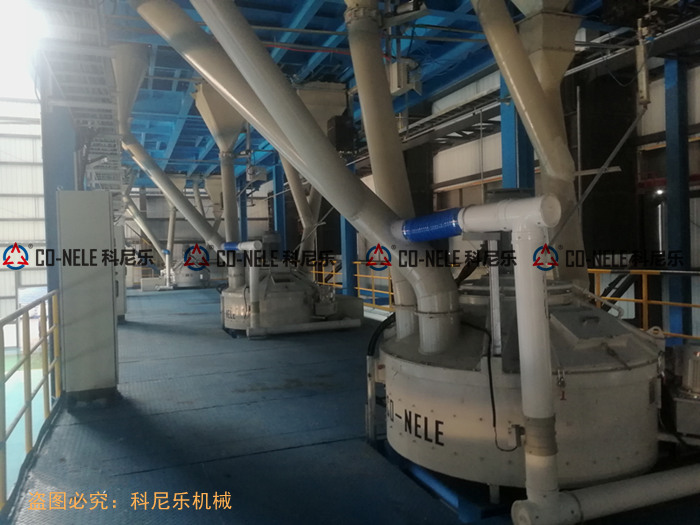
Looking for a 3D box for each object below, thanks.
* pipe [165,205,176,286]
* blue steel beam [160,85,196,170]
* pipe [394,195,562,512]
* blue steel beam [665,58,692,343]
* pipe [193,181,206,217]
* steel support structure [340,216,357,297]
[{"bbox_3d":[-7.945,-0.731,24.200,0.360,3.550,0.360,3,0,-22],"label":"pipe"},{"bbox_3d":[-5.340,-3.841,16.517,0.270,0.350,11.423,-2,2,-22],"label":"blue steel beam"},{"bbox_3d":[0.670,0.451,3.366,0.180,1.580,1.600,-2,1,-22],"label":"pipe"},{"bbox_3d":[4.491,-0.830,7.475,0.200,3.800,0.200,-2,1,-22],"label":"blue steel beam"},{"bbox_3d":[-6.857,-2.908,25.000,0.280,1.750,0.280,-13,0,-21],"label":"pipe"},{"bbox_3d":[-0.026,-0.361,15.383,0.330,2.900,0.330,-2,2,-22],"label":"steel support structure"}]

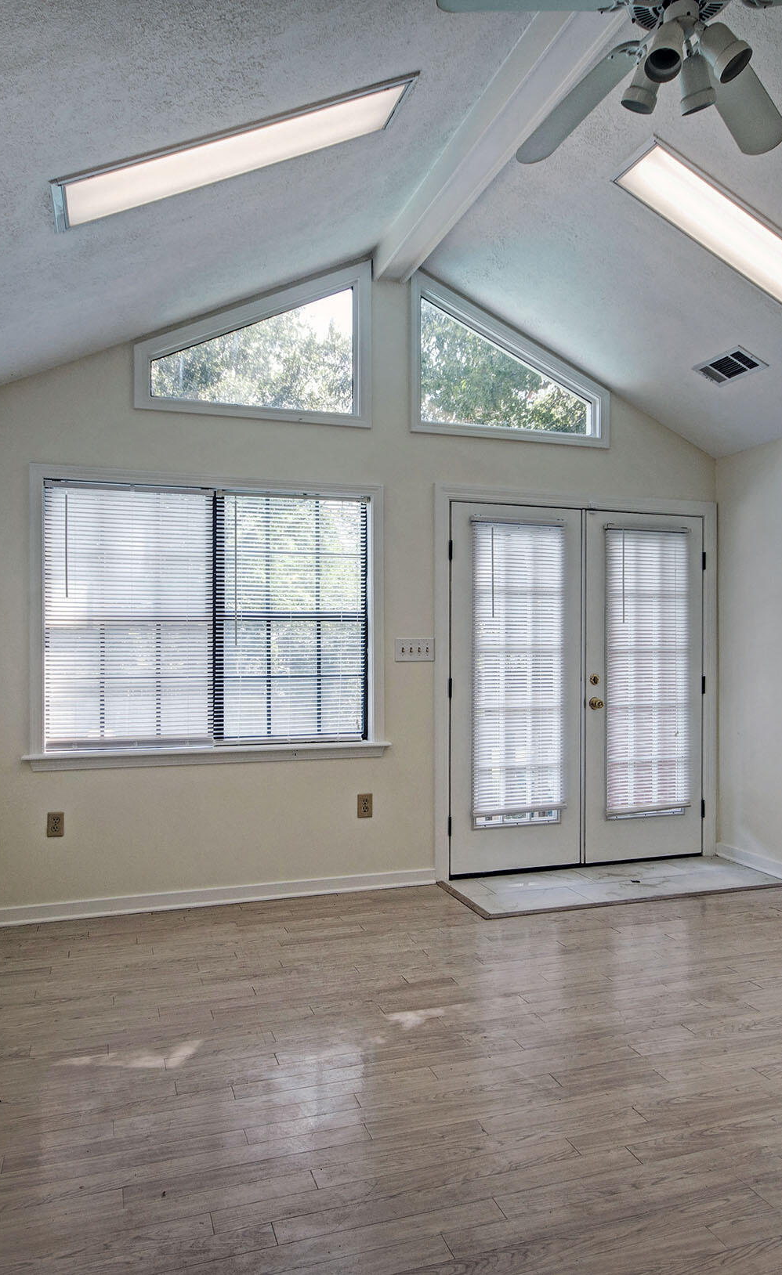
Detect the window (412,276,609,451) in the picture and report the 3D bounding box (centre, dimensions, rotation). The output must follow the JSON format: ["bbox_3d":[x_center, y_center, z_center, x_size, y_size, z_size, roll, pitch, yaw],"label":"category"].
[{"bbox_3d":[0.678,-1.500,4.414,1.209,0.844,0.100,0,0,-19],"label":"window"}]

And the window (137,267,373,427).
[{"bbox_3d":[-0.654,-1.511,3.961,1.166,0.874,0.100,0,0,-19],"label":"window"}]

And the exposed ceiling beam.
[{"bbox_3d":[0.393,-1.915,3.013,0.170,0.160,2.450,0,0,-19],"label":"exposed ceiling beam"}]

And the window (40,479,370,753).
[{"bbox_3d":[-0.853,-0.097,3.903,1.555,1.255,0.100,0,0,-19],"label":"window"}]

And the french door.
[{"bbox_3d":[1.091,0.286,4.565,1.654,2.022,0.080,0,0,-19],"label":"french door"}]

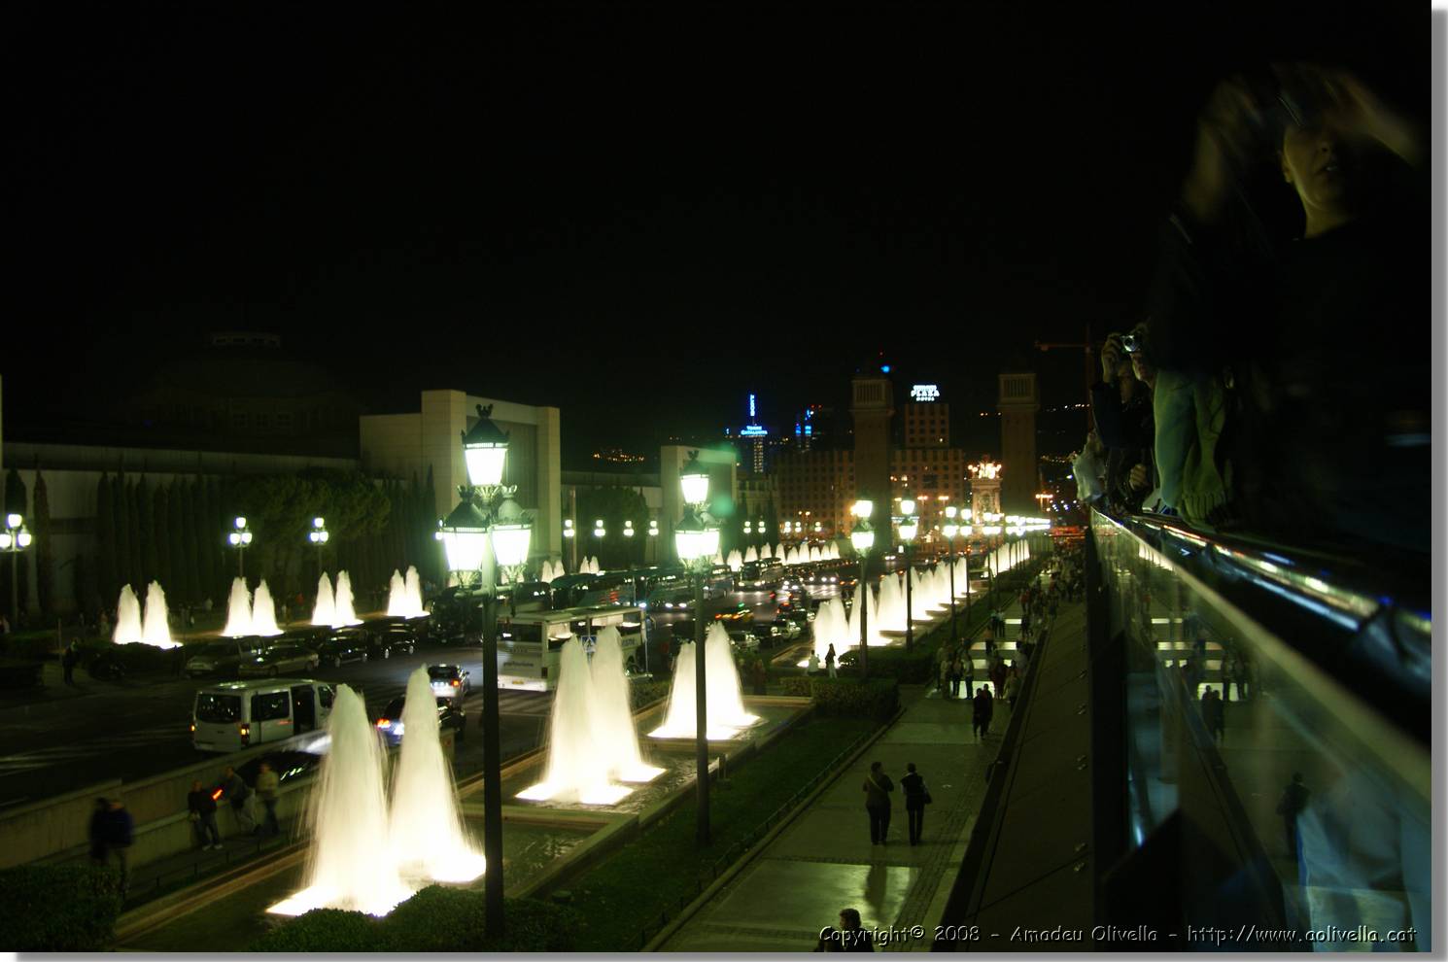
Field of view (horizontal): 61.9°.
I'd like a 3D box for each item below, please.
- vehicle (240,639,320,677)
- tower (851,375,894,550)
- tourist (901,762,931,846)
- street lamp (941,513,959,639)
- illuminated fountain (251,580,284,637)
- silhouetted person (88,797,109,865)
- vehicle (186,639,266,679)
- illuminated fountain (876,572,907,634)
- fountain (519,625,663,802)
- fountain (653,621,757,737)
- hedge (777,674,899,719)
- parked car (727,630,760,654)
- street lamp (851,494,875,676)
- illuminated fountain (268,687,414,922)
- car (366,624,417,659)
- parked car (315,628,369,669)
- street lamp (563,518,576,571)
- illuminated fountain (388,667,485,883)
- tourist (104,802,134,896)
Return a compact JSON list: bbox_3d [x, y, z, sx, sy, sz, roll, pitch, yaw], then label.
[{"bbox_3d":[-21.896,8.583,59.165,1.760,1.520,4.450,-1,-2,16],"label":"vehicle"},{"bbox_3d":[32.201,-5.551,263.330,8.200,44.000,8.200,-1,-1,17],"label":"tower"},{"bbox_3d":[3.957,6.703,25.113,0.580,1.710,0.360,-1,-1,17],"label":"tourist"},{"bbox_3d":[13.964,5.592,73.525,0.540,8.050,1.600,-1,-1,16],"label":"street lamp"},{"bbox_3d":[-30.332,8.435,80.000,1.900,3.600,1.900,-1,-2,16],"label":"illuminated fountain"},{"bbox_3d":[-12.324,7.080,23.813,0.480,1.700,0.360,-1,-1,17],"label":"silhouetted person"},{"bbox_3d":[-21.980,8.014,54.200,1.760,1.480,4.300,-1,-2,16],"label":"vehicle"},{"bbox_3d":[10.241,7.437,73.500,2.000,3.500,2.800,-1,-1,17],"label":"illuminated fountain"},{"bbox_3d":[-3.360,5.839,31.080,2.350,3.900,4.200,-1,-1,17],"label":"fountain"},{"bbox_3d":[-0.727,6.840,42.547,2.600,3.500,4.900,-2,-2,16],"label":"fountain"},{"bbox_3d":[4.291,7.686,43.532,3.900,1.100,2.200,-1,-1,17],"label":"hedge"},{"bbox_3d":[0.706,7.961,58.500,1.750,1.450,4.200,-1,-2,16],"label":"parked car"},{"bbox_3d":[5.067,4.298,43.861,0.680,8.200,1.600,-1,-1,17],"label":"street lamp"},{"bbox_3d":[-6.374,5.288,20.433,1.950,3.600,1.700,-1,-1,16],"label":"illuminated fountain"},{"bbox_3d":[-17.677,8.435,63.116,1.760,1.500,4.100,-1,-1,17],"label":"car"},{"bbox_3d":[-20.455,8.960,64.166,1.780,1.550,4.300,-1,-2,16],"label":"parked car"},{"bbox_3d":[-17.781,8.166,139.000,0.900,7.900,1.500,-1,-2,16],"label":"street lamp"},{"bbox_3d":[-5.636,5.663,23.800,1.750,3.800,1.750,-1,-2,16],"label":"illuminated fountain"},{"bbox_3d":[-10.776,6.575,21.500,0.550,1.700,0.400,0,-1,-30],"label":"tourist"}]

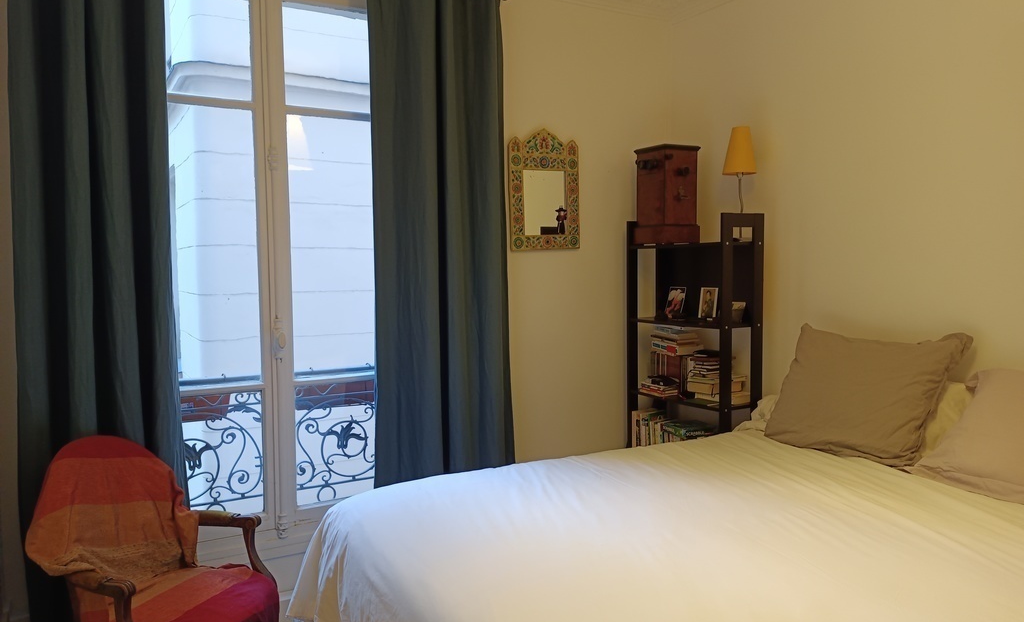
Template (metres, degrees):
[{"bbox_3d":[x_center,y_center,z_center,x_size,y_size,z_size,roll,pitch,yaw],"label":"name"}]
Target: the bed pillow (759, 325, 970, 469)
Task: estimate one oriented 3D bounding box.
[{"bbox_3d":[1.240,0.285,2.672,0.160,0.465,0.610,19,-7,-30],"label":"bed pillow"}]

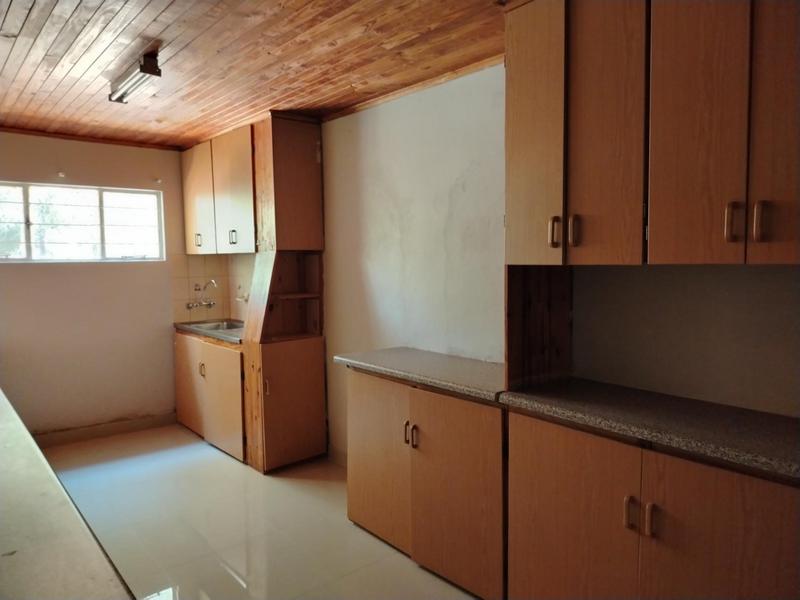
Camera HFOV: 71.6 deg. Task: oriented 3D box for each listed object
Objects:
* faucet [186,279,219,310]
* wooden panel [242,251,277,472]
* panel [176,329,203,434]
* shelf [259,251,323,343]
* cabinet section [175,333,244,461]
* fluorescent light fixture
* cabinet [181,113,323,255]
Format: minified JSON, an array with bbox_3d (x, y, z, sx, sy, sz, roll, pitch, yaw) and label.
[{"bbox_3d":[-1.740,-0.052,4.937,0.235,0.250,0.243,-5,6,-41],"label":"faucet"},{"bbox_3d":[-0.954,0.416,3.825,0.160,1.496,0.262,-5,6,-41],"label":"wooden panel"},{"bbox_3d":[-1.764,0.700,4.678,0.030,0.789,0.576,-5,6,-41],"label":"panel"},{"bbox_3d":[-0.821,-0.036,3.913,0.506,0.615,0.265,-5,6,-41],"label":"shelf"},{"bbox_3d":[-1.347,0.703,4.578,0.525,0.808,1.323,-5,6,-41],"label":"cabinet section"},{"bbox_3d":[-1.337,-1.095,2.767,0.096,0.091,0.579,-5,6,-41],"label":"fluorescent light fixture"},{"bbox_3d":[-1.224,-0.824,4.403,0.378,0.908,1.607,-5,6,-41],"label":"cabinet"}]

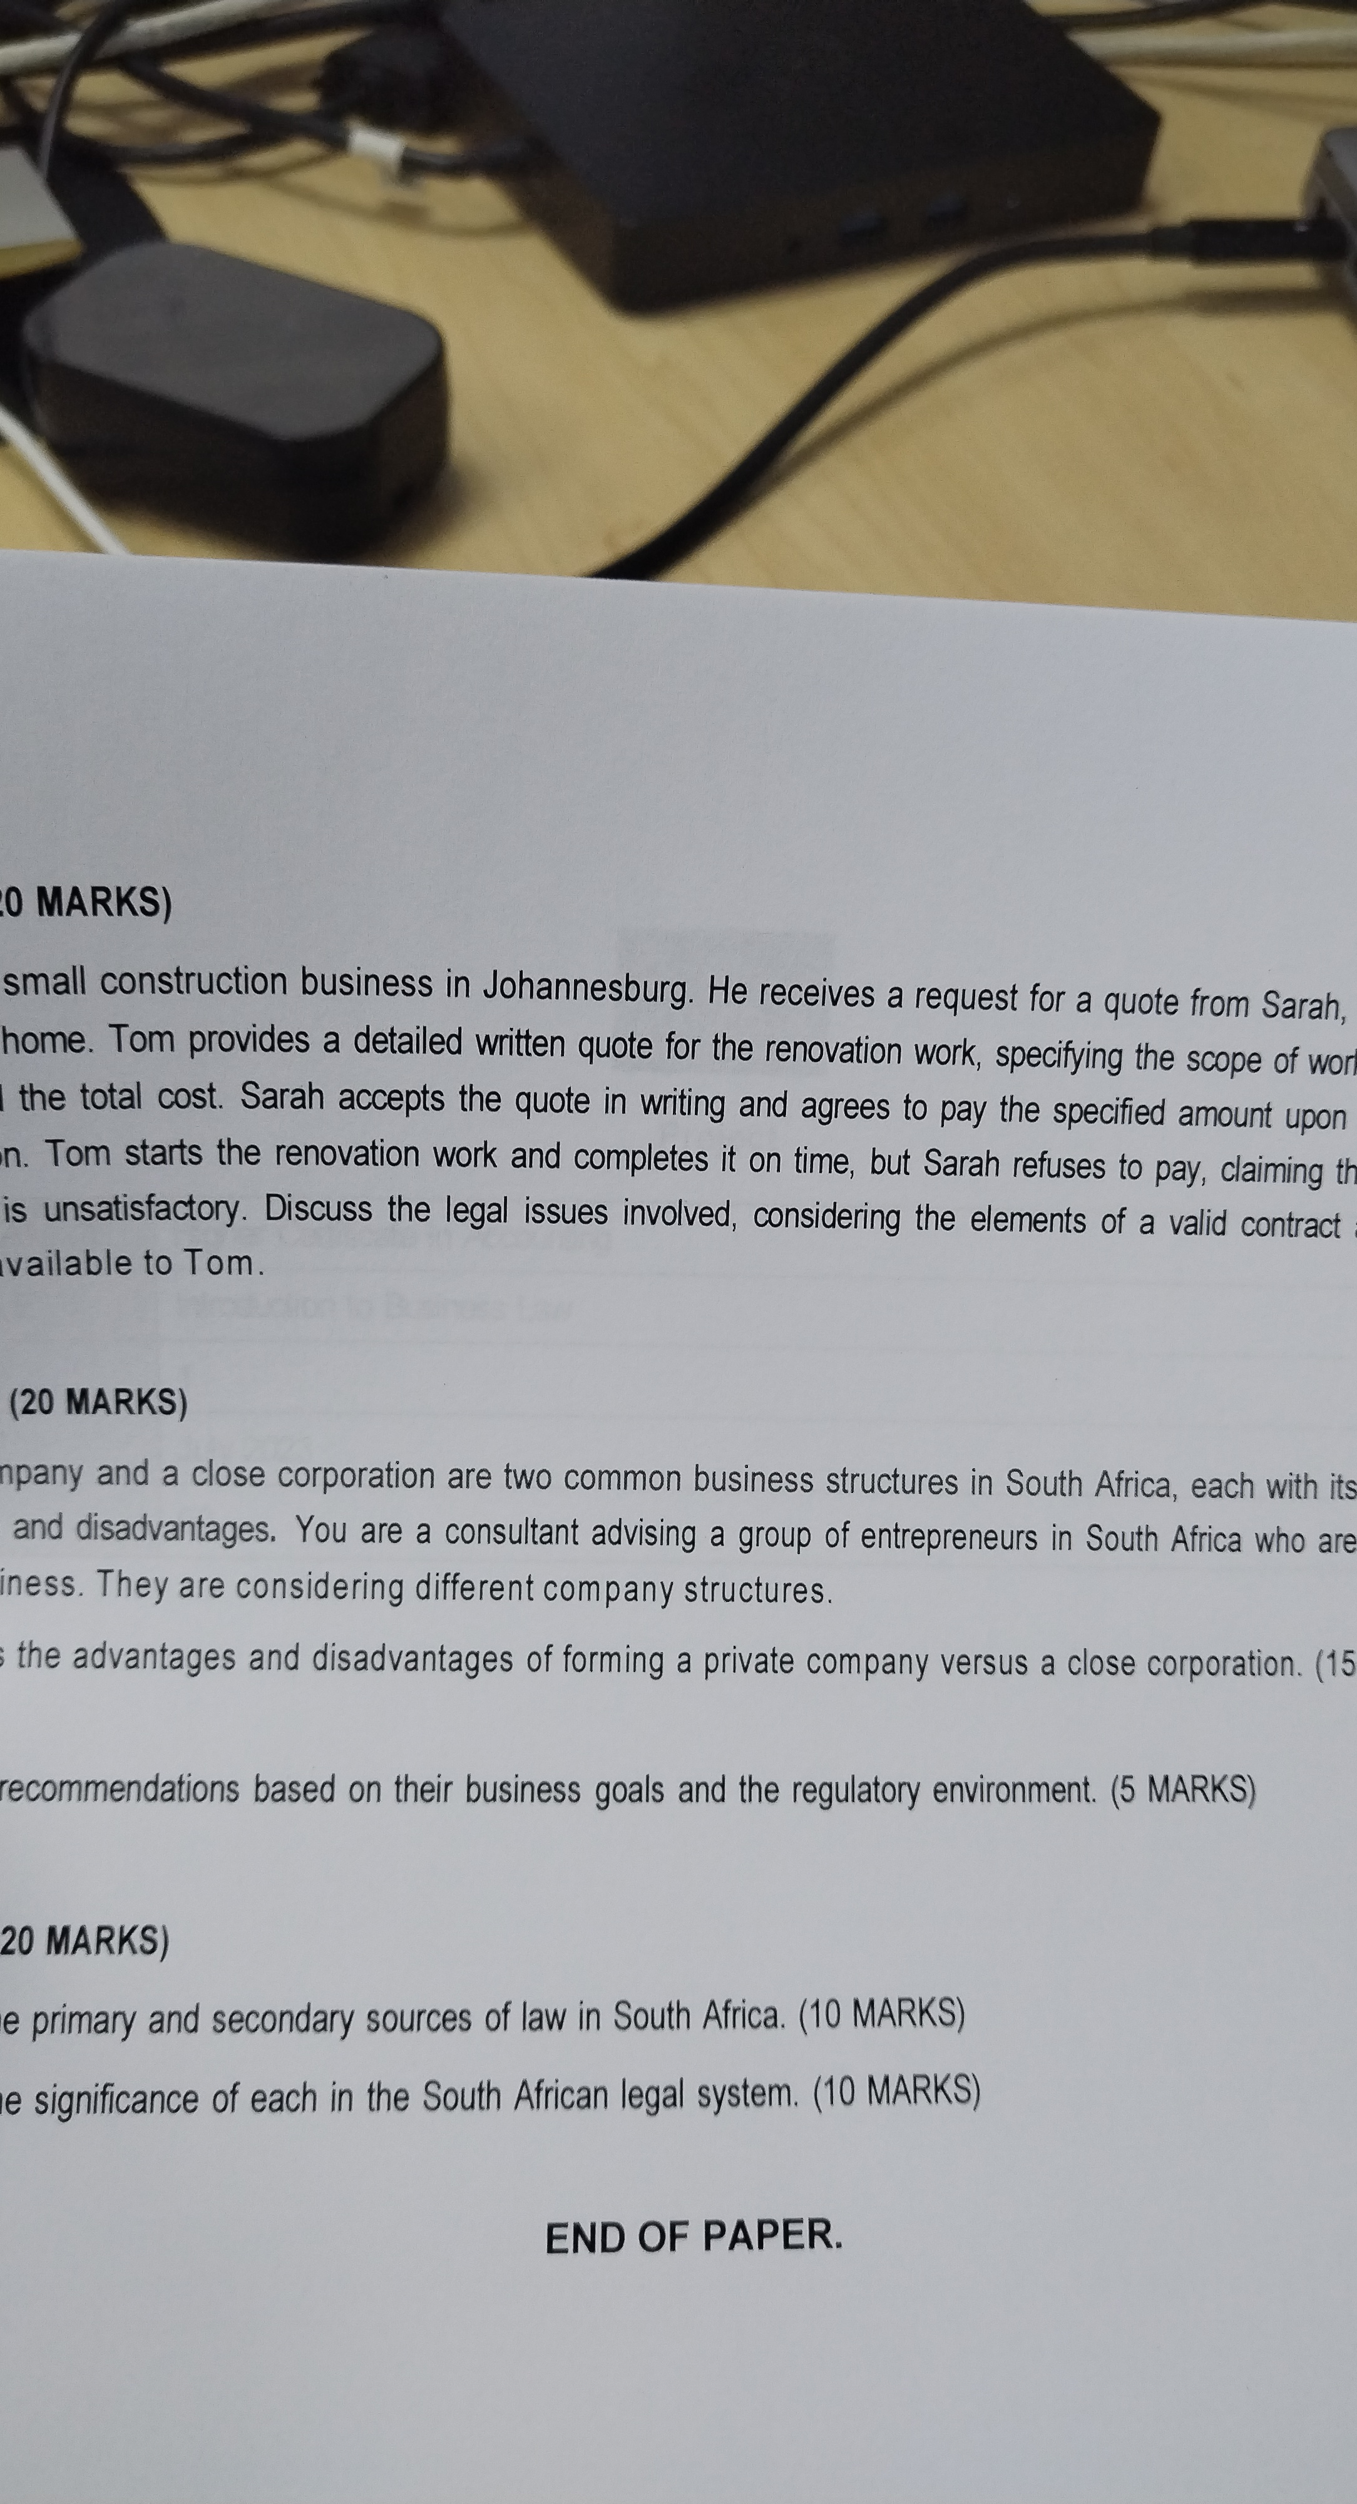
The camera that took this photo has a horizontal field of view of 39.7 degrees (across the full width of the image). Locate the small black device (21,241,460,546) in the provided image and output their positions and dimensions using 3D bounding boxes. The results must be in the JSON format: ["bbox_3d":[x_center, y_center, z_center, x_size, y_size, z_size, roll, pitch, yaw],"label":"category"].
[{"bbox_3d":[-0.092,-0.181,0.397,0.079,0.027,0.051,23,58,10],"label":"small black device"}]

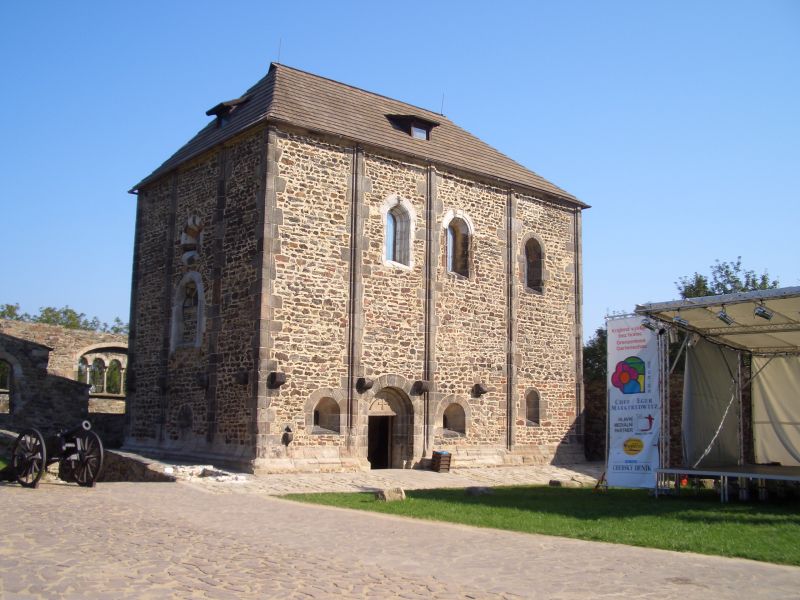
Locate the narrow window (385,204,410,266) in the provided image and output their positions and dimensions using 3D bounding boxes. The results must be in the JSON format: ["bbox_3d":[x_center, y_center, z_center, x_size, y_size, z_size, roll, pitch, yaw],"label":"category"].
[{"bbox_3d":[-0.166,-2.512,31.590,1.250,2.450,0.300,8,-11,-39],"label":"narrow window"}]

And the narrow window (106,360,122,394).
[{"bbox_3d":[-14.400,3.909,40.800,0.300,1.720,1.050,-3,-9,22],"label":"narrow window"}]

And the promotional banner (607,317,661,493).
[{"bbox_3d":[5.918,2.598,20.500,0.100,4.300,1.400,9,-12,-44],"label":"promotional banner"}]

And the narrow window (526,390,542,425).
[{"bbox_3d":[5.753,4.778,35.572,0.980,1.550,0.300,8,-11,-39],"label":"narrow window"}]

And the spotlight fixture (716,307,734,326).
[{"bbox_3d":[7.163,0.352,17.800,0.420,0.310,0.270,32,-16,-11],"label":"spotlight fixture"}]

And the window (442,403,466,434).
[{"bbox_3d":[2.099,4.731,32.487,1.260,1.260,0.300,8,-11,-39],"label":"window"}]

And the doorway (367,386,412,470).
[{"bbox_3d":[-0.494,4.786,30.484,2.100,3.000,0.600,8,-11,-39],"label":"doorway"}]

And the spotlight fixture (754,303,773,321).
[{"bbox_3d":[7.684,0.243,17.100,0.420,0.310,0.270,24,-14,-13],"label":"spotlight fixture"}]

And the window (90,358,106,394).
[{"bbox_3d":[-14.909,3.783,40.000,0.300,1.750,1.050,-3,-9,22],"label":"window"}]

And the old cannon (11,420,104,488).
[{"bbox_3d":[-8.231,3.672,19.301,2.800,1.500,1.580,-7,-11,40],"label":"old cannon"}]

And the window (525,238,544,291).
[{"bbox_3d":[5.966,-1.650,36.656,1.250,2.330,0.300,8,-11,-39],"label":"window"}]

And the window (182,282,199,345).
[{"bbox_3d":[-8.068,0.514,31.526,0.300,2.450,1.300,8,-11,-39],"label":"window"}]

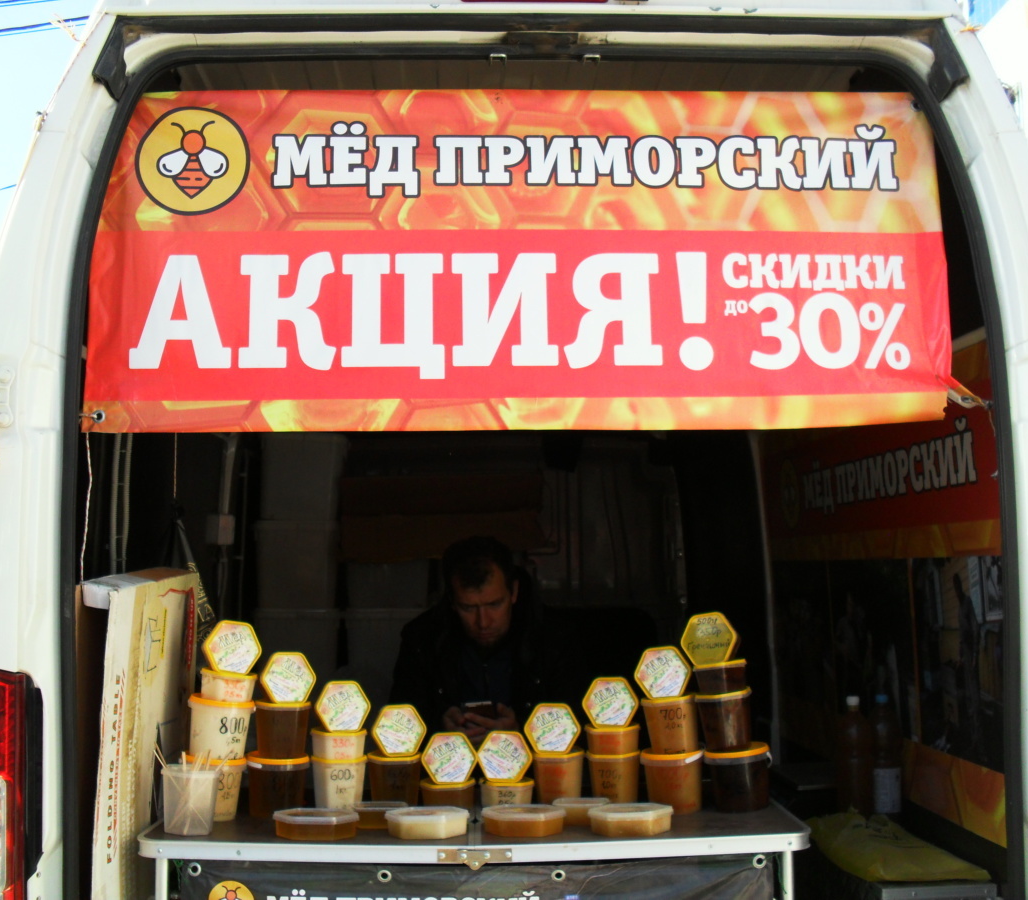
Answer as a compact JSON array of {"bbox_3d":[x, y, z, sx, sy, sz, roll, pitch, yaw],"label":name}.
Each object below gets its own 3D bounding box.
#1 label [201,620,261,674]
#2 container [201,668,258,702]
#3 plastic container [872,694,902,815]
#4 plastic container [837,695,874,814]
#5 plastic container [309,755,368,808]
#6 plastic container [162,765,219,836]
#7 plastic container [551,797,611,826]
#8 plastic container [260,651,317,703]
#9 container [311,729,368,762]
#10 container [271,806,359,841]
[{"bbox_3d":[-0.557,0.390,2.395,0.112,0.097,0.018,7,-12,-16],"label":"label"},{"bbox_3d":[-0.571,0.471,2.418,0.112,0.056,0.100,4,-6,1],"label":"container"},{"bbox_3d":[0.870,0.727,2.850,0.080,0.305,0.080,0,-5,0],"label":"plastic container"},{"bbox_3d":[0.780,0.706,2.777,0.087,0.292,0.087,0,-6,-3],"label":"plastic container"},{"bbox_3d":[-0.348,0.663,2.412,0.111,0.108,0.100,0,-6,1],"label":"plastic container"},{"bbox_3d":[-0.602,0.655,2.260,0.098,0.116,0.112,2,-5,-9],"label":"plastic container"},{"bbox_3d":[0.128,0.686,2.295,0.110,0.042,0.078,0,-5,0],"label":"plastic container"},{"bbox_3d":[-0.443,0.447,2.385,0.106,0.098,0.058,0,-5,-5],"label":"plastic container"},{"bbox_3d":[-0.342,0.576,2.370,0.107,0.056,0.096,0,-5,-2],"label":"container"},{"bbox_3d":[-0.367,0.694,2.245,0.158,0.042,0.100,1,-5,0],"label":"container"}]

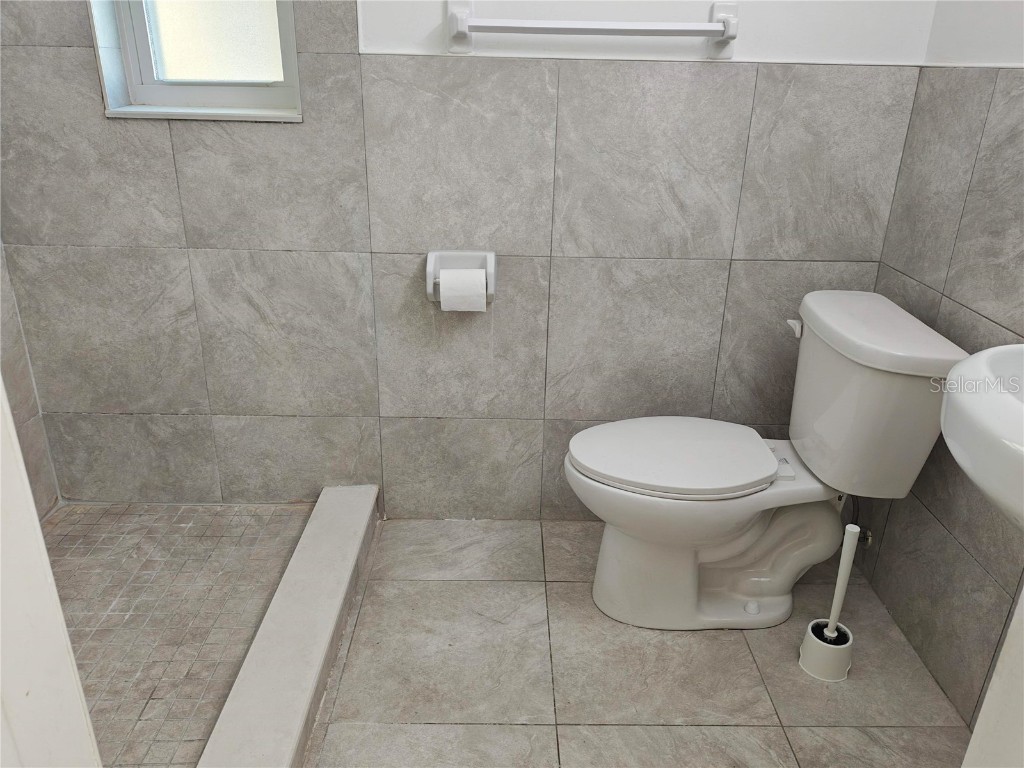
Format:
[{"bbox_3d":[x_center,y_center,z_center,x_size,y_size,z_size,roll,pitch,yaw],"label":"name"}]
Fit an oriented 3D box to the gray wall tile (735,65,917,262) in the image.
[{"bbox_3d":[0.744,-0.520,1.778,0.375,0.451,0.012,1,23,-1],"label":"gray wall tile"}]

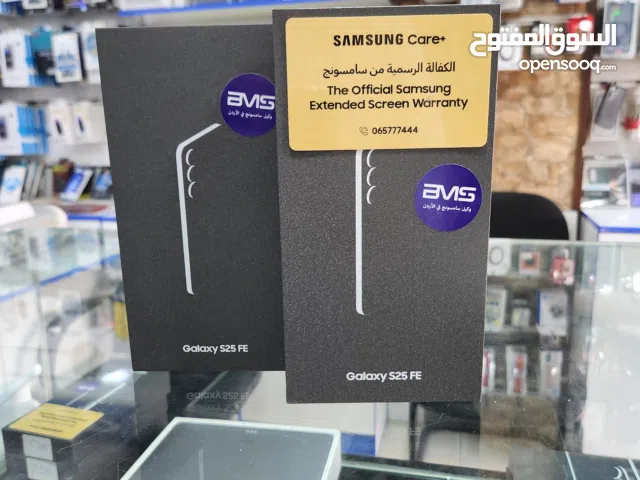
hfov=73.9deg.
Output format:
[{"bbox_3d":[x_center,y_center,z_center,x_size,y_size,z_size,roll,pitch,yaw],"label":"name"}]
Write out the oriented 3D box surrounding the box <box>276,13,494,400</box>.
[{"bbox_3d":[0.028,-0.011,0.197,0.090,0.171,0.026,-1,10,1],"label":"box"}]

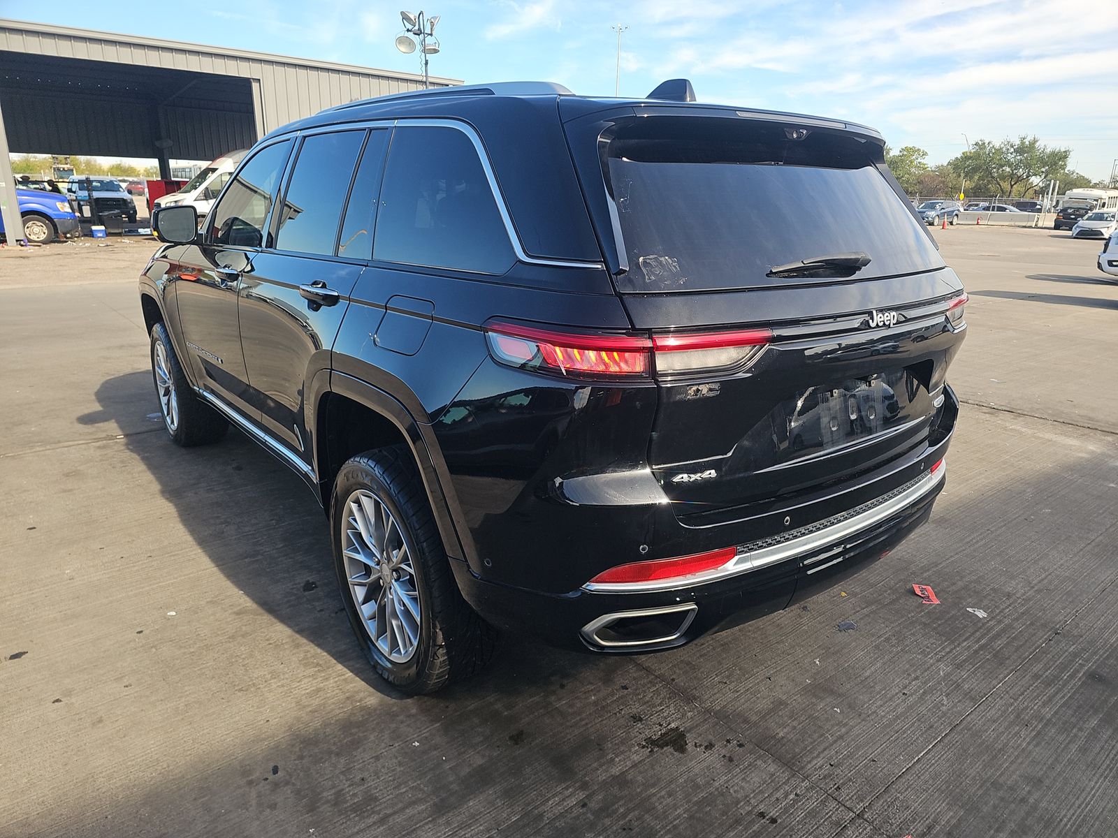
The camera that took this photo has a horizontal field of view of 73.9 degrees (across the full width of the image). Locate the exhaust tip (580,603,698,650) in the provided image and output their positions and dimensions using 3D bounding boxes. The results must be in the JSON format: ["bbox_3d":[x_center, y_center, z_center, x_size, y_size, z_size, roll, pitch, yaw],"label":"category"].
[{"bbox_3d":[0.196,0.509,1.819,0.285,0.085,0.080,-5,18,-20],"label":"exhaust tip"}]

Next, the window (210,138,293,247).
[{"bbox_3d":[-1.335,-0.953,3.204,0.060,0.480,0.800,11,7,-41],"label":"window"}]

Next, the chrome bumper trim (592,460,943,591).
[{"bbox_3d":[0.751,0.261,2.101,1.640,0.090,0.210,-12,21,-37],"label":"chrome bumper trim"}]

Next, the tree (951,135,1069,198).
[{"bbox_3d":[45.781,-24.813,75.831,11.800,8.700,11.500,10,19,28],"label":"tree"}]

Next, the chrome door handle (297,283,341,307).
[{"bbox_3d":[-0.721,-0.371,2.237,0.058,0.048,0.265,-12,21,-37],"label":"chrome door handle"}]

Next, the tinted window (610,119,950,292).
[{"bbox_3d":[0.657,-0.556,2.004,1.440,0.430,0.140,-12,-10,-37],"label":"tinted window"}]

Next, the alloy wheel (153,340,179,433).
[{"bbox_3d":[-2.339,-0.217,4.613,0.200,0.555,0.555,-12,21,-37],"label":"alloy wheel"}]

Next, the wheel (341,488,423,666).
[{"bbox_3d":[-0.483,0.469,2.353,0.200,0.545,0.545,-12,21,-37],"label":"wheel"}]

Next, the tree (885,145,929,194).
[{"bbox_3d":[36.795,-25.514,79.334,8.000,8.000,8.000,8,18,23],"label":"tree"}]

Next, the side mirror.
[{"bbox_3d":[-1.827,-0.926,3.539,0.210,0.185,0.140,-12,21,-37],"label":"side mirror"}]

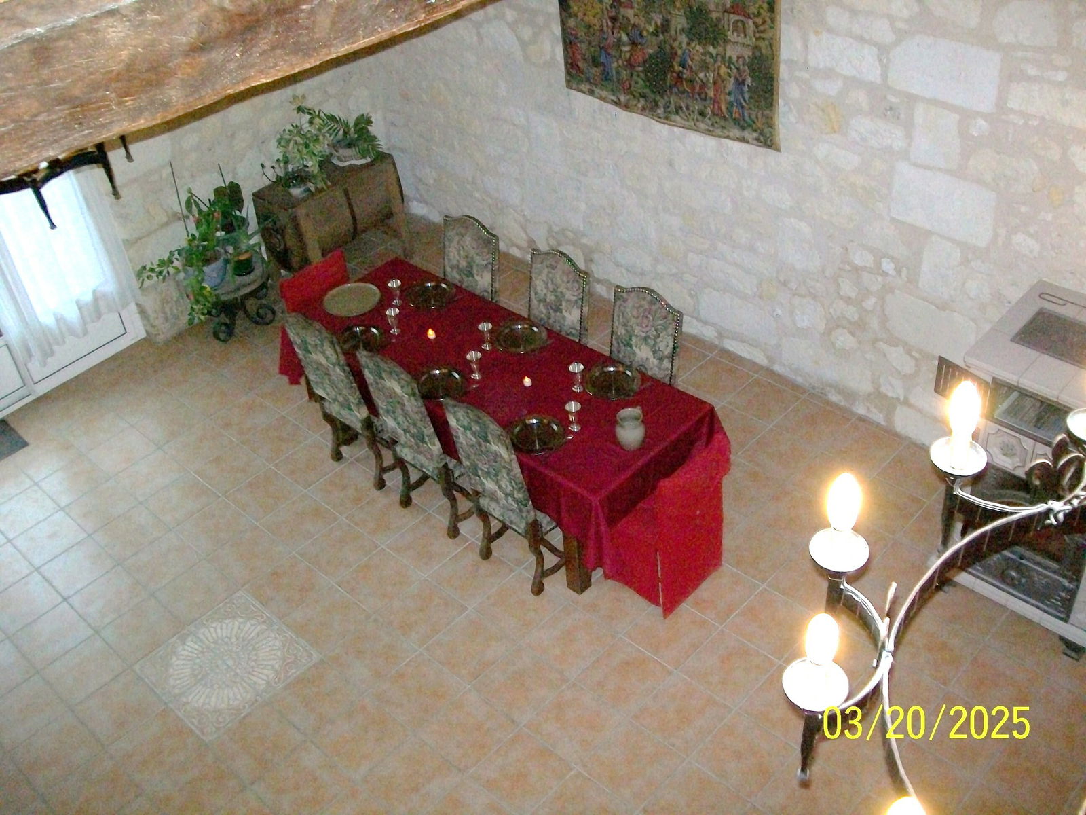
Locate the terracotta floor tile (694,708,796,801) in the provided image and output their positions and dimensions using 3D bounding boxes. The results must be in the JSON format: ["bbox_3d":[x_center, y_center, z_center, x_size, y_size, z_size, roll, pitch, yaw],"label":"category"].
[{"bbox_3d":[0.849,1.460,4.736,0.325,0.010,0.325,28,49,35],"label":"terracotta floor tile"}]

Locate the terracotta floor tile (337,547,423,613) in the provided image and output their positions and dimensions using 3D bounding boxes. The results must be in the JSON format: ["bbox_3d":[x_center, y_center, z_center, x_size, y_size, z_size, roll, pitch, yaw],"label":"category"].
[{"bbox_3d":[-0.825,0.869,5.689,0.330,0.010,0.330,28,49,35],"label":"terracotta floor tile"}]

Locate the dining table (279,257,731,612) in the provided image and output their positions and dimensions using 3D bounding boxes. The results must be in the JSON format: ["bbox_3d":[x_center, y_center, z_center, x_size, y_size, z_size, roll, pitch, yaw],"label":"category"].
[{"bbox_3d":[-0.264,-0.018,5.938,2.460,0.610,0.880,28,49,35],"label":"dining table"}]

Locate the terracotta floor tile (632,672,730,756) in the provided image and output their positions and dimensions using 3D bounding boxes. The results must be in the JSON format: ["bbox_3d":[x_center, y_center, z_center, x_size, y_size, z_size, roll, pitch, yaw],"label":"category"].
[{"bbox_3d":[0.612,1.348,4.947,0.332,0.012,0.332,28,49,35],"label":"terracotta floor tile"}]

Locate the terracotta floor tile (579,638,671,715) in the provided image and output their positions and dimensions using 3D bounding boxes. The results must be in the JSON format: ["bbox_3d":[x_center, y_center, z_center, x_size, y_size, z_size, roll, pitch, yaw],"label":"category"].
[{"bbox_3d":[0.371,1.217,5.119,0.325,0.010,0.325,28,49,35],"label":"terracotta floor tile"}]

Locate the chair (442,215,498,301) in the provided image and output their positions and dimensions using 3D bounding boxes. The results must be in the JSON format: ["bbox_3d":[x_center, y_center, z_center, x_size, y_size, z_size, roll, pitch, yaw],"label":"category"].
[{"bbox_3d":[-0.532,-0.510,6.519,0.460,1.102,0.558,28,49,35],"label":"chair"}]

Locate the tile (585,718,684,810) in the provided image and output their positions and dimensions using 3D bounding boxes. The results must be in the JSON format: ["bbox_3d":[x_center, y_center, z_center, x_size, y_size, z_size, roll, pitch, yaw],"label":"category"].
[{"bbox_3d":[0.388,1.529,4.831,0.321,0.010,0.321,28,49,34],"label":"tile"}]

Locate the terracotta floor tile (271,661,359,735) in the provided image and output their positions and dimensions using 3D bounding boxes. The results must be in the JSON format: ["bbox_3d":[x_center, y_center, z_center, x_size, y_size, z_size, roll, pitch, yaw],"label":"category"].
[{"bbox_3d":[-1.043,1.328,5.179,0.332,0.012,0.332,28,49,35],"label":"terracotta floor tile"}]

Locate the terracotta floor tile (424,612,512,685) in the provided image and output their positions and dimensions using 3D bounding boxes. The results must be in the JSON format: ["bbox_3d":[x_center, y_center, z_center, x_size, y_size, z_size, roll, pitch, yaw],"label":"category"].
[{"bbox_3d":[-0.347,1.145,5.395,0.321,0.010,0.321,28,49,34],"label":"terracotta floor tile"}]

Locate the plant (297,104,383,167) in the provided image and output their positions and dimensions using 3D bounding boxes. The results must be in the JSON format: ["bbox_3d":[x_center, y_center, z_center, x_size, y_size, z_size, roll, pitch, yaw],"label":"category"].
[{"bbox_3d":[-1.443,-1.929,7.988,0.420,0.360,0.500,28,49,35],"label":"plant"}]

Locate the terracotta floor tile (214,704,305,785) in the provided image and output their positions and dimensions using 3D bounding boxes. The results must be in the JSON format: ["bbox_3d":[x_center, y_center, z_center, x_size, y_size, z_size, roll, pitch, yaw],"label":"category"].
[{"bbox_3d":[-1.253,1.470,4.965,0.330,0.010,0.330,28,49,35],"label":"terracotta floor tile"}]

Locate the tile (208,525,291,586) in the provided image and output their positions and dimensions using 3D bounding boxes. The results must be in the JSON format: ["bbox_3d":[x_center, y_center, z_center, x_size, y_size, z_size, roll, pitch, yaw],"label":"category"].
[{"bbox_3d":[-1.534,0.776,5.906,0.325,0.010,0.325,28,49,35],"label":"tile"}]

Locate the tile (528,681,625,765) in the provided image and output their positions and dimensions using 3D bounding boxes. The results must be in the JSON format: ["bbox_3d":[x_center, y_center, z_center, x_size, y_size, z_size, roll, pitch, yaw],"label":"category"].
[{"bbox_3d":[0.140,1.387,4.960,0.332,0.012,0.332,28,49,35],"label":"tile"}]

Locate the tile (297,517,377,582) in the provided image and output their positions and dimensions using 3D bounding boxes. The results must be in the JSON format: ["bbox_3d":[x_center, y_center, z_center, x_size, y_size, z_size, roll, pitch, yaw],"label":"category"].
[{"bbox_3d":[-1.082,0.753,5.961,0.321,0.010,0.321,28,49,34],"label":"tile"}]

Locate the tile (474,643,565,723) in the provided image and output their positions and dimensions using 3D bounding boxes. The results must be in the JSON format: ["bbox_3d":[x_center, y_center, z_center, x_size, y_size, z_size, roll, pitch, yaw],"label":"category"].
[{"bbox_3d":[-0.101,1.274,5.207,0.321,0.010,0.321,28,49,34],"label":"tile"}]

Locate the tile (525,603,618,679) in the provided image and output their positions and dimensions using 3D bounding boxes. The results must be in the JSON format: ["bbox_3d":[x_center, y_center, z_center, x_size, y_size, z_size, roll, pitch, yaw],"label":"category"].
[{"bbox_3d":[0.129,1.110,5.388,0.321,0.010,0.321,28,49,34],"label":"tile"}]

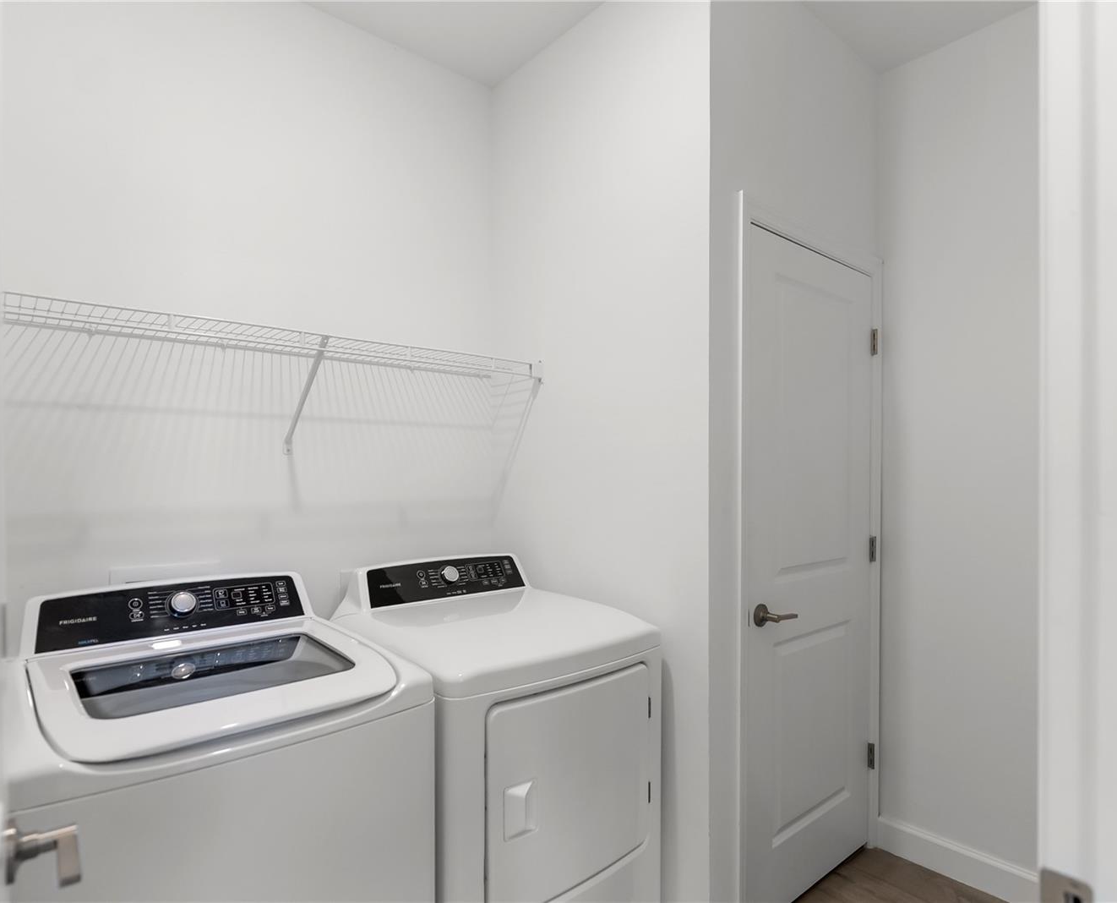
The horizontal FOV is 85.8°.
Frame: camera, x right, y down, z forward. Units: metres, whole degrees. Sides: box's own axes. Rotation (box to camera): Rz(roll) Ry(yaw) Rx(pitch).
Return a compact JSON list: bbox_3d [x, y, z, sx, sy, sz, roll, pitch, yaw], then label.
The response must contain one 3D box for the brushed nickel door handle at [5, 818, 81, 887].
[{"bbox_3d":[-0.546,0.431,0.632,0.067,0.070,0.141,1,-1,-39],"label":"brushed nickel door handle"}]

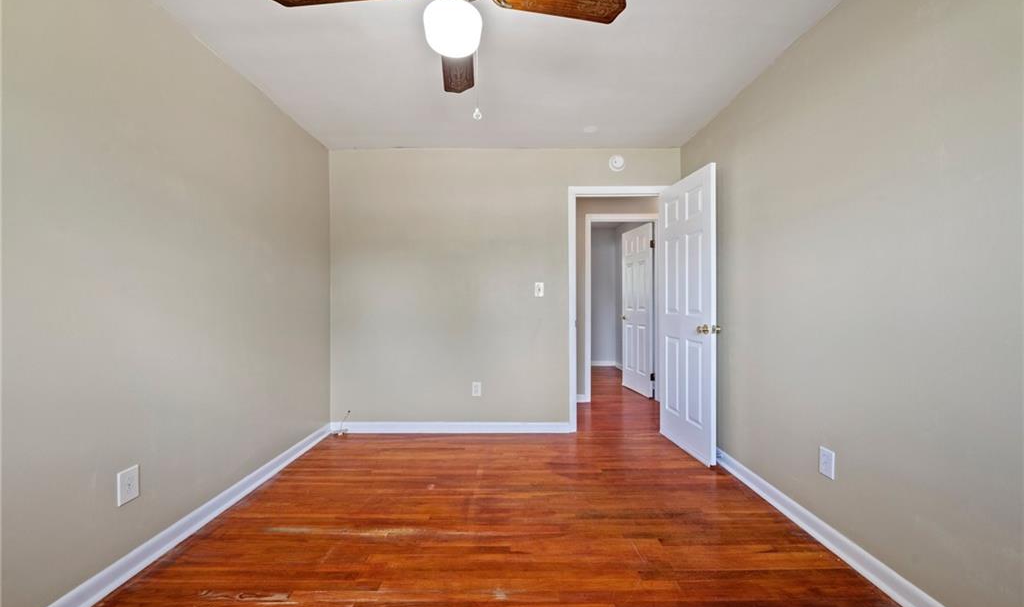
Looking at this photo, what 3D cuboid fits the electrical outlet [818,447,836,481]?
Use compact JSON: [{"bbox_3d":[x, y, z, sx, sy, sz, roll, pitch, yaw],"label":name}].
[{"bbox_3d":[1.439,0.727,1.815,0.009,0.122,0.079,0,0,0],"label":"electrical outlet"}]

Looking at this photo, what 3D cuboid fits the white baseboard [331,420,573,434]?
[{"bbox_3d":[-0.529,1.063,3.400,2.050,0.100,0.018,0,0,0],"label":"white baseboard"}]

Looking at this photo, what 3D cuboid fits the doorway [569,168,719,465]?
[{"bbox_3d":[0.935,0.065,3.080,0.900,2.090,0.780,0,0,0],"label":"doorway"}]

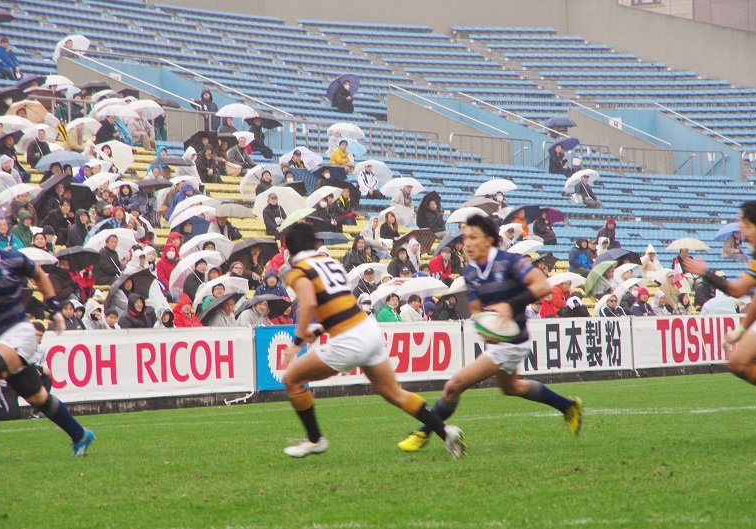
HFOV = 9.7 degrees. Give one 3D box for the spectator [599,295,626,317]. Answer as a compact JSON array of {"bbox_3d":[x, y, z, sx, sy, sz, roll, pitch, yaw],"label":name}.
[{"bbox_3d":[4.701,1.232,89.000,0.560,1.240,0.800,-2,-1,-28],"label":"spectator"}]

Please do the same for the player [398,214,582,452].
[{"bbox_3d":[0.678,0.416,27.000,1.250,1.450,0.750,-1,-1,-40],"label":"player"}]

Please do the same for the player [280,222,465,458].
[{"bbox_3d":[-0.037,0.509,30.000,1.250,1.570,0.680,-1,0,32],"label":"player"}]

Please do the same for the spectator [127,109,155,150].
[{"bbox_3d":[-5.413,-3.046,104.404,0.580,1.200,0.750,-1,-1,-45],"label":"spectator"}]

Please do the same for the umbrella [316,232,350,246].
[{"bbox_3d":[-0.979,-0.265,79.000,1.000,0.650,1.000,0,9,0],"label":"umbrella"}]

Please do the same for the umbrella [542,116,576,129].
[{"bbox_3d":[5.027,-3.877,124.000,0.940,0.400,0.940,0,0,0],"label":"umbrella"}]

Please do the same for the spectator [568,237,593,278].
[{"bbox_3d":[4.598,0.084,100.334,0.780,1.250,0.560,-3,-1,41],"label":"spectator"}]

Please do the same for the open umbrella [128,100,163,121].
[{"bbox_3d":[-5.510,-3.444,104.460,1.000,0.780,1.000,6,-6,23],"label":"open umbrella"}]

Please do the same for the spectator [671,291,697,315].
[{"bbox_3d":[5.892,1.173,85.031,0.560,1.250,0.780,-1,-1,-36],"label":"spectator"}]

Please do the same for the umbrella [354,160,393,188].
[{"bbox_3d":[-0.105,-2.111,110.898,1.000,0.780,1.000,-2,-47,-2],"label":"umbrella"}]

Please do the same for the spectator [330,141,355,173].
[{"bbox_3d":[-0.795,-2.547,113.900,0.800,1.200,0.520,-1,-1,32],"label":"spectator"}]

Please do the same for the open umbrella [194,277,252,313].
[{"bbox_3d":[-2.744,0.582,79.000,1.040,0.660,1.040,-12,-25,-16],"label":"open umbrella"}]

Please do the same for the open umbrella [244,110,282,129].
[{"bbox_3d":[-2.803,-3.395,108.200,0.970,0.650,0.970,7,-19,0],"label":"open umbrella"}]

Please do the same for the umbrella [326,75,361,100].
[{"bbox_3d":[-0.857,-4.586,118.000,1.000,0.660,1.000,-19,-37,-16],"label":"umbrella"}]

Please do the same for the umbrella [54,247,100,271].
[{"bbox_3d":[-5.074,0.050,75.937,0.840,0.720,0.840,-16,-26,17],"label":"umbrella"}]

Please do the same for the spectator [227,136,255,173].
[{"bbox_3d":[-3.071,-2.300,103.000,0.560,1.240,0.800,-1,-1,-40],"label":"spectator"}]

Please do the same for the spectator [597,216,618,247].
[{"bbox_3d":[5.595,-0.504,106.868,0.520,1.220,0.780,0,-1,-45],"label":"spectator"}]

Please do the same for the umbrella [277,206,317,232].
[{"bbox_3d":[-1.534,-0.766,90.992,0.950,0.780,0.950,-34,-3,26],"label":"umbrella"}]

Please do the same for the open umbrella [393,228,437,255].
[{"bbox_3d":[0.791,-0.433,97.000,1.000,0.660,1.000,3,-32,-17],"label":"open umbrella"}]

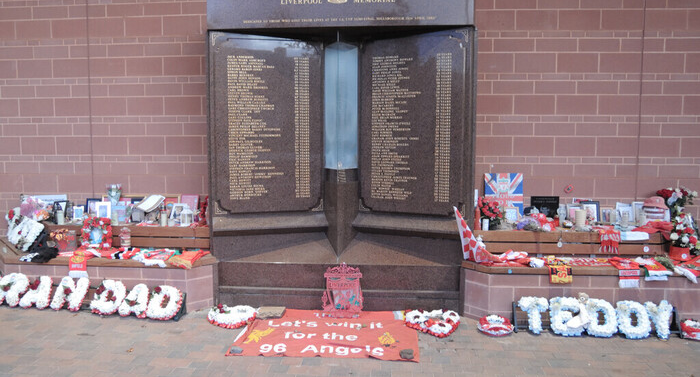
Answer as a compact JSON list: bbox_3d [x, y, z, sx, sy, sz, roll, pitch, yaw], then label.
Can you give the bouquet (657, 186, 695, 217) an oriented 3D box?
[{"bbox_3d":[3.324,0.132,5.755,0.414,0.311,0.290,1,6,5],"label":"bouquet"}]

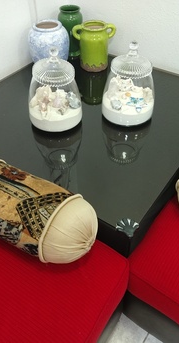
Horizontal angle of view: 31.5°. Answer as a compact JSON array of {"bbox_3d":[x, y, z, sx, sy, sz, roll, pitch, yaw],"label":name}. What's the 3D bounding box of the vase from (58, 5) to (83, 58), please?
[{"bbox_3d":[-0.089,-0.689,1.562,0.120,0.215,0.120,-1,45,0],"label":"vase"}]

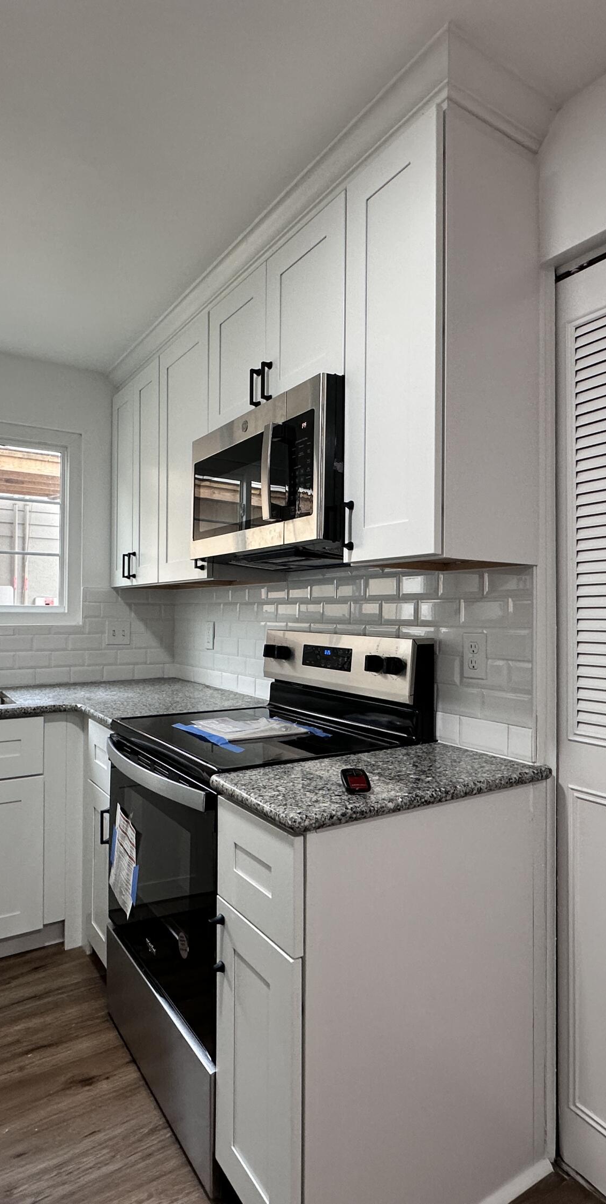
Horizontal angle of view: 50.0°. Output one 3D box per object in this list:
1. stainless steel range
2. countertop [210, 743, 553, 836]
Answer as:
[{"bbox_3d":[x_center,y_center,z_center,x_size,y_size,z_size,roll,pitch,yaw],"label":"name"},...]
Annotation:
[{"bbox_3d":[-0.140,0.688,1.849,0.697,1.182,0.756,1,-1,-33],"label":"stainless steel range"},{"bbox_3d":[0.186,0.388,1.415,0.683,0.039,0.341,1,-1,-33],"label":"countertop"}]

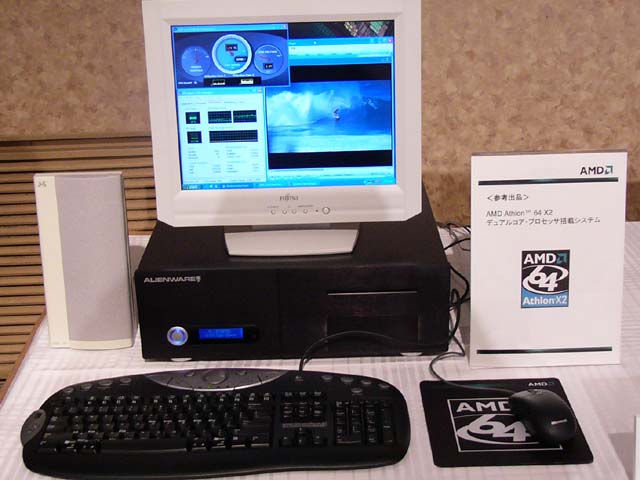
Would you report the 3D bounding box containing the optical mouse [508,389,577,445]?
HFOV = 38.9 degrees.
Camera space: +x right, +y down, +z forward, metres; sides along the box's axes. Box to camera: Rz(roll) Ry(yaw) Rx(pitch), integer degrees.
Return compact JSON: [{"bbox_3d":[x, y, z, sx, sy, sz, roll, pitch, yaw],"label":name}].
[{"bbox_3d":[0.281,0.208,1.133,0.063,0.036,0.116,-8,21,-16],"label":"optical mouse"}]

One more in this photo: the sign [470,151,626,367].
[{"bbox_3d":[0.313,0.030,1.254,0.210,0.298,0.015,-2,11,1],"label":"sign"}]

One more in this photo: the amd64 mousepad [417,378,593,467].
[{"bbox_3d":[0.229,0.225,1.146,0.186,0.004,0.202,-1,20,2],"label":"amd64 mousepad"}]

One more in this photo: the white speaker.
[{"bbox_3d":[-0.351,0.028,1.367,0.129,0.266,0.065,-2,14,0],"label":"white speaker"}]

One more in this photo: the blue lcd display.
[{"bbox_3d":[-0.141,0.134,1.304,0.063,0.017,0.008,-1,20,1],"label":"blue lcd display"}]

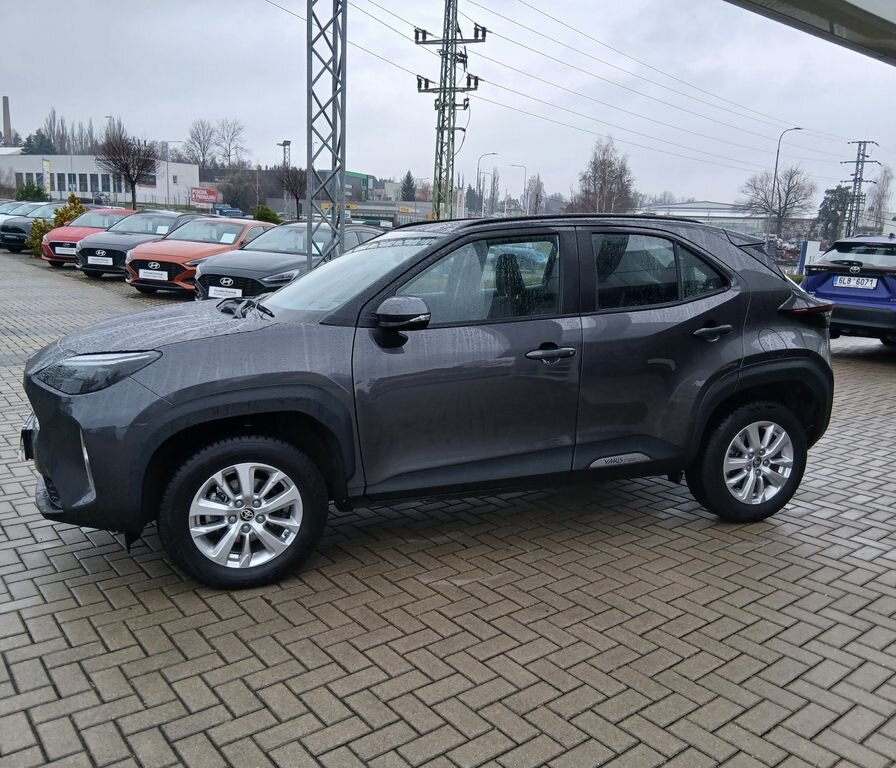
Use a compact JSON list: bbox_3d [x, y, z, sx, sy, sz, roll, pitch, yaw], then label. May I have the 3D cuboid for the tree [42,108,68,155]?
[{"bbox_3d":[-96.964,-58.919,190.000,6.200,18.102,6.200,2,10,0],"label":"tree"}]

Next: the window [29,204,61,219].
[{"bbox_3d":[-12.476,-5.403,24.200,1.380,0.100,0.870,4,42,10],"label":"window"}]

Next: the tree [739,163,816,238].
[{"bbox_3d":[34.274,-18.775,80.000,8.200,8.400,8.000,2,11,0],"label":"tree"}]

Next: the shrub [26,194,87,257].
[{"bbox_3d":[-11.199,-4.534,22.000,1.700,1.800,1.600,2,11,0],"label":"shrub"}]

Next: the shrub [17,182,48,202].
[{"bbox_3d":[-18.638,-8.097,34.500,1.600,2.000,1.500,2,11,0],"label":"shrub"}]

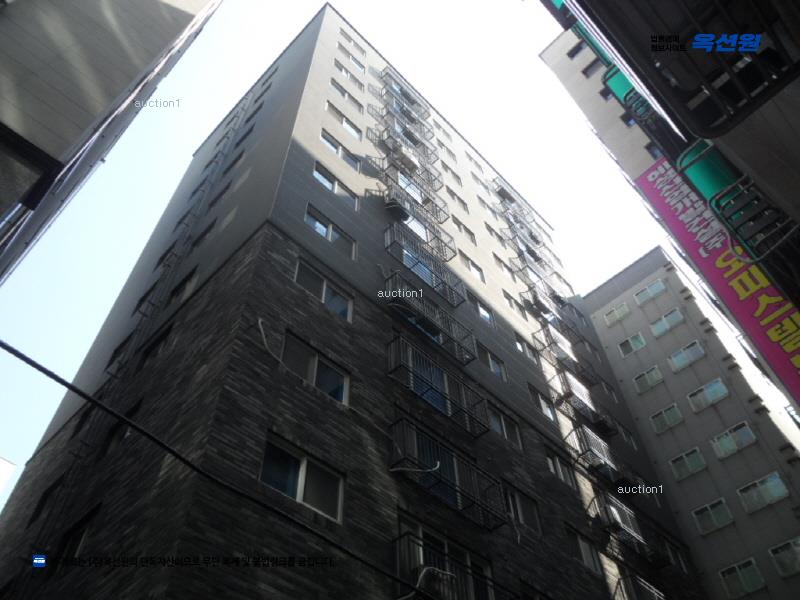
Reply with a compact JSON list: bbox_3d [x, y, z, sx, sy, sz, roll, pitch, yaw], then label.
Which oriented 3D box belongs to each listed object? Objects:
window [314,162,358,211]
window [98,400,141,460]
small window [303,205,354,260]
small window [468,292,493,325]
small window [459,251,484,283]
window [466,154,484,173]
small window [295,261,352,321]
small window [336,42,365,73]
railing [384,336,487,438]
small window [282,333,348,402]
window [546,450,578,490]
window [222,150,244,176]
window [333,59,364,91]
[{"bbox_3d":[-2.077,-3.585,20.094,0.180,1.013,1.836,-39,-61,24],"label":"window"},{"bbox_3d":[-6.221,2.968,14.083,1.316,1.036,0.150,-39,-61,24],"label":"window"},{"bbox_3d":[-1.981,-1.869,17.681,0.150,1.036,1.814,-39,-61,24],"label":"small window"},{"bbox_3d":[2.958,0.397,23.303,0.180,1.006,1.510,-39,-61,24],"label":"small window"},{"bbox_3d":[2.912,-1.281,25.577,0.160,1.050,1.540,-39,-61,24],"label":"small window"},{"bbox_3d":[4.516,-8.160,37.882,0.150,1.036,1.484,-39,-61,24],"label":"window"},{"bbox_3d":[-1.885,-0.196,15.521,1.844,1.031,0.160,38,-63,-26],"label":"small window"},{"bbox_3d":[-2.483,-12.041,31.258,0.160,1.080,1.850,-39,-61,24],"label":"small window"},{"bbox_3d":[1.029,2.328,16.404,0.520,1.148,3.340,-39,-61,24],"label":"railing"},{"bbox_3d":[-1.830,1.524,13.356,0.180,1.013,1.836,-39,-61,24],"label":"small window"},{"bbox_3d":[5.140,5.400,20.095,0.180,1.006,1.493,-39,-61,24],"label":"window"},{"bbox_3d":[-6.704,-5.408,25.302,1.415,0.938,0.160,-39,-61,24],"label":"window"},{"bbox_3d":[-2.386,-10.330,28.912,1.844,1.031,0.160,38,-63,-26],"label":"window"}]

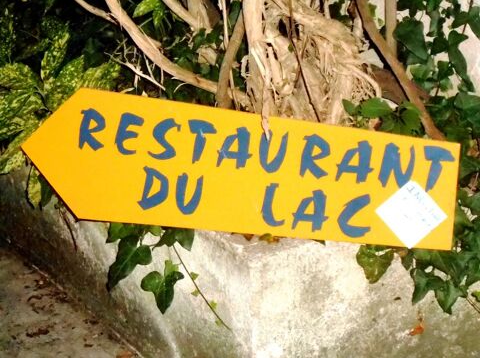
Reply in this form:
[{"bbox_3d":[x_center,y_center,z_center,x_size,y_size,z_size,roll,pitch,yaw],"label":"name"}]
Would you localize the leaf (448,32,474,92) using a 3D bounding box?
[{"bbox_3d":[0.368,-0.195,2.420,0.043,0.098,0.030,-3,15,-6],"label":"leaf"}]

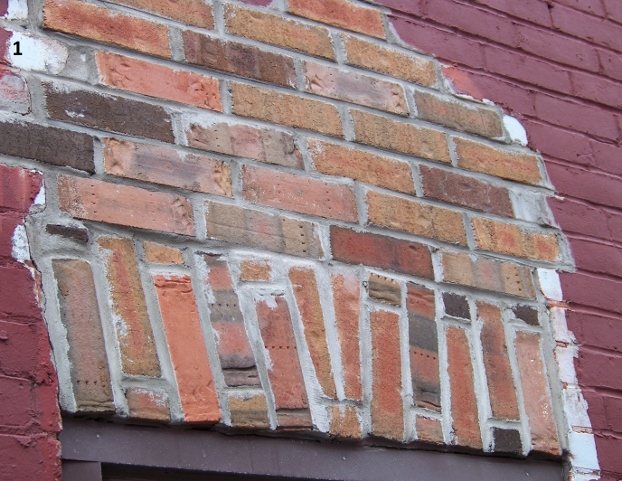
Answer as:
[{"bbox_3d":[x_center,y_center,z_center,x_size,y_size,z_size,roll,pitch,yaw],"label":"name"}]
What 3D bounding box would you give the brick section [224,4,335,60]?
[{"bbox_3d":[-0.074,-0.314,2.592,0.204,0.056,0.092,10,-30,-35],"label":"brick section"}]

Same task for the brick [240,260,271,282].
[{"bbox_3d":[-0.106,0.060,2.275,0.053,0.033,0.093,10,-28,-36],"label":"brick"}]

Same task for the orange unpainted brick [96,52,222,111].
[{"bbox_3d":[-0.239,-0.206,2.303,0.203,0.056,0.093,10,-28,-36],"label":"orange unpainted brick"}]

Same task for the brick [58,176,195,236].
[{"bbox_3d":[-0.272,-0.030,2.182,0.204,0.056,0.093,10,-28,-36],"label":"brick"}]

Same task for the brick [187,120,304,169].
[{"bbox_3d":[-0.123,-0.125,2.392,0.198,0.056,0.094,10,-30,-34],"label":"brick"}]

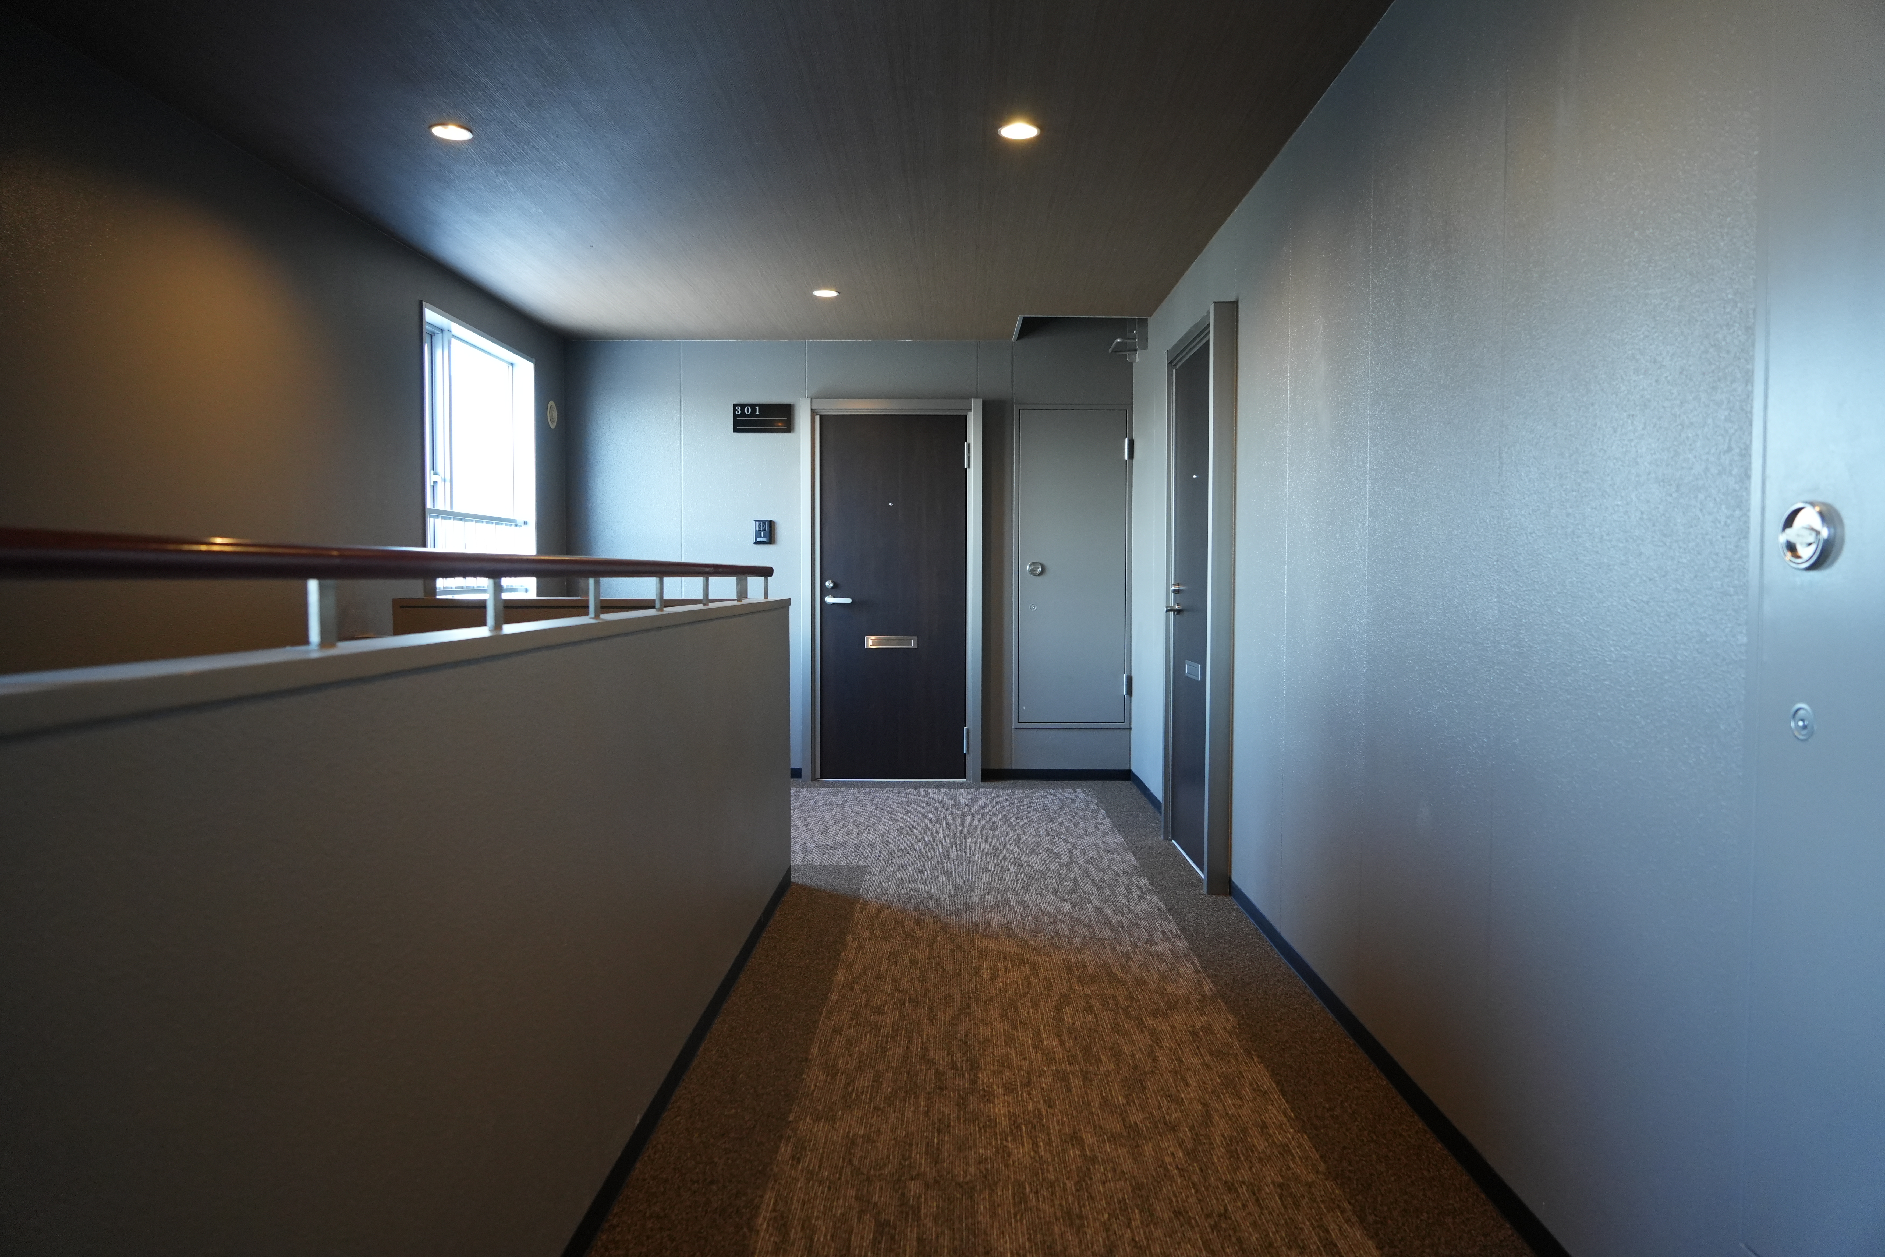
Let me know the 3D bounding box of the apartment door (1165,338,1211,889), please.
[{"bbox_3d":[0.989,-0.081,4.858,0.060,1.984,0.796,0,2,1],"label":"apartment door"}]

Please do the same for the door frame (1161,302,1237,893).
[{"bbox_3d":[0.999,-0.115,4.857,0.115,2.073,0.983,0,2,1],"label":"door frame"}]

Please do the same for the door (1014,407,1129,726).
[{"bbox_3d":[0.711,-0.333,6.883,0.650,1.768,0.070,0,2,1],"label":"door"}]

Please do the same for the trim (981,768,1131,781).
[{"bbox_3d":[0.629,0.804,6.907,0.818,0.062,0.012,0,2,1],"label":"trim"}]

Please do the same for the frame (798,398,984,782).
[{"bbox_3d":[-0.272,-0.200,6.864,0.983,2.073,0.115,0,2,1],"label":"frame"}]

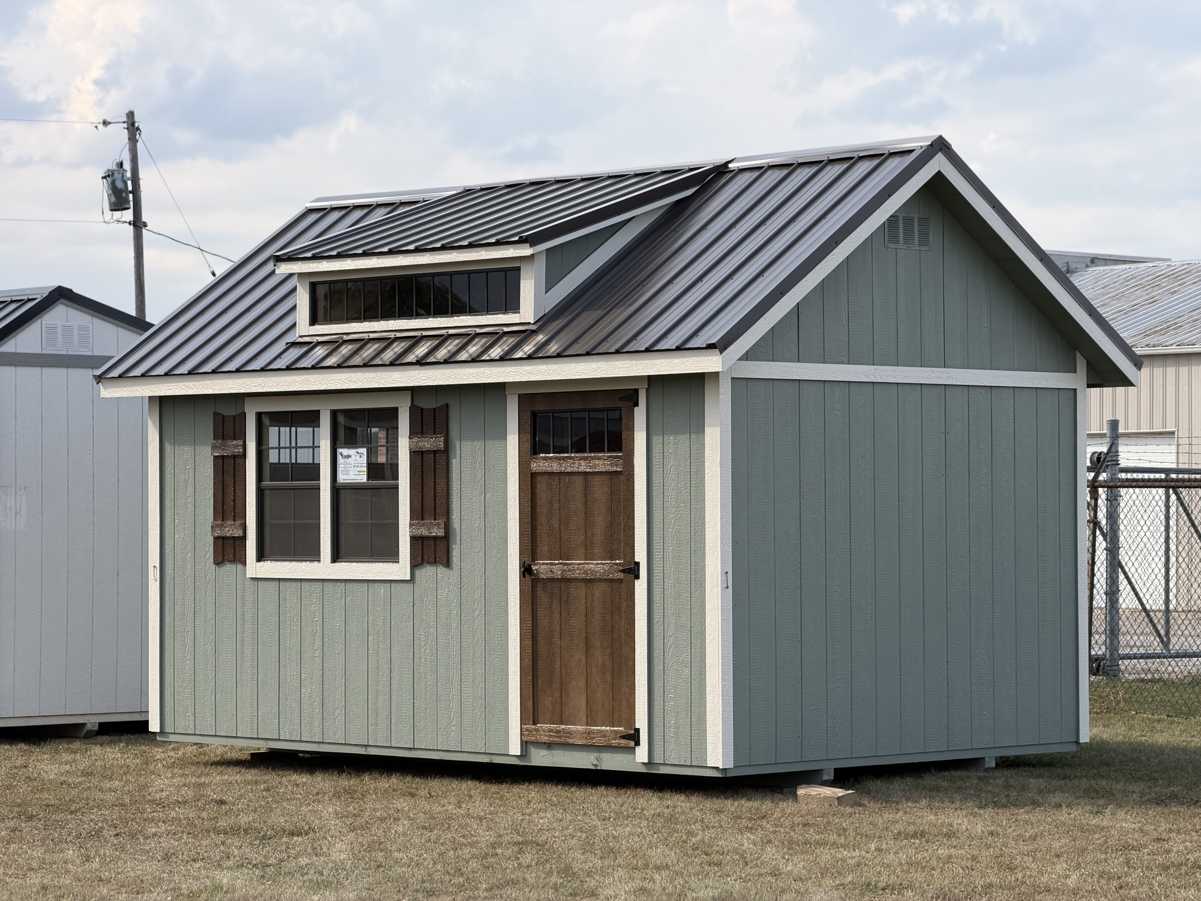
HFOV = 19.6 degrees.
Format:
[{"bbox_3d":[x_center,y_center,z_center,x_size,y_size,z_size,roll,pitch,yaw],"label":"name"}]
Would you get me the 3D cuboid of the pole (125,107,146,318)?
[{"bbox_3d":[-8.643,-1.796,64.919,0.270,9.120,0.270,-2,-1,0],"label":"pole"}]

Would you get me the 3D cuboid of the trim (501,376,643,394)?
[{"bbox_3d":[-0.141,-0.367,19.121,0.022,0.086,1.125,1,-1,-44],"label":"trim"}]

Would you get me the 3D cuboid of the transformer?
[{"bbox_3d":[-9.056,-4.931,65.000,0.540,0.910,0.450,-5,-1,-13],"label":"transformer"}]

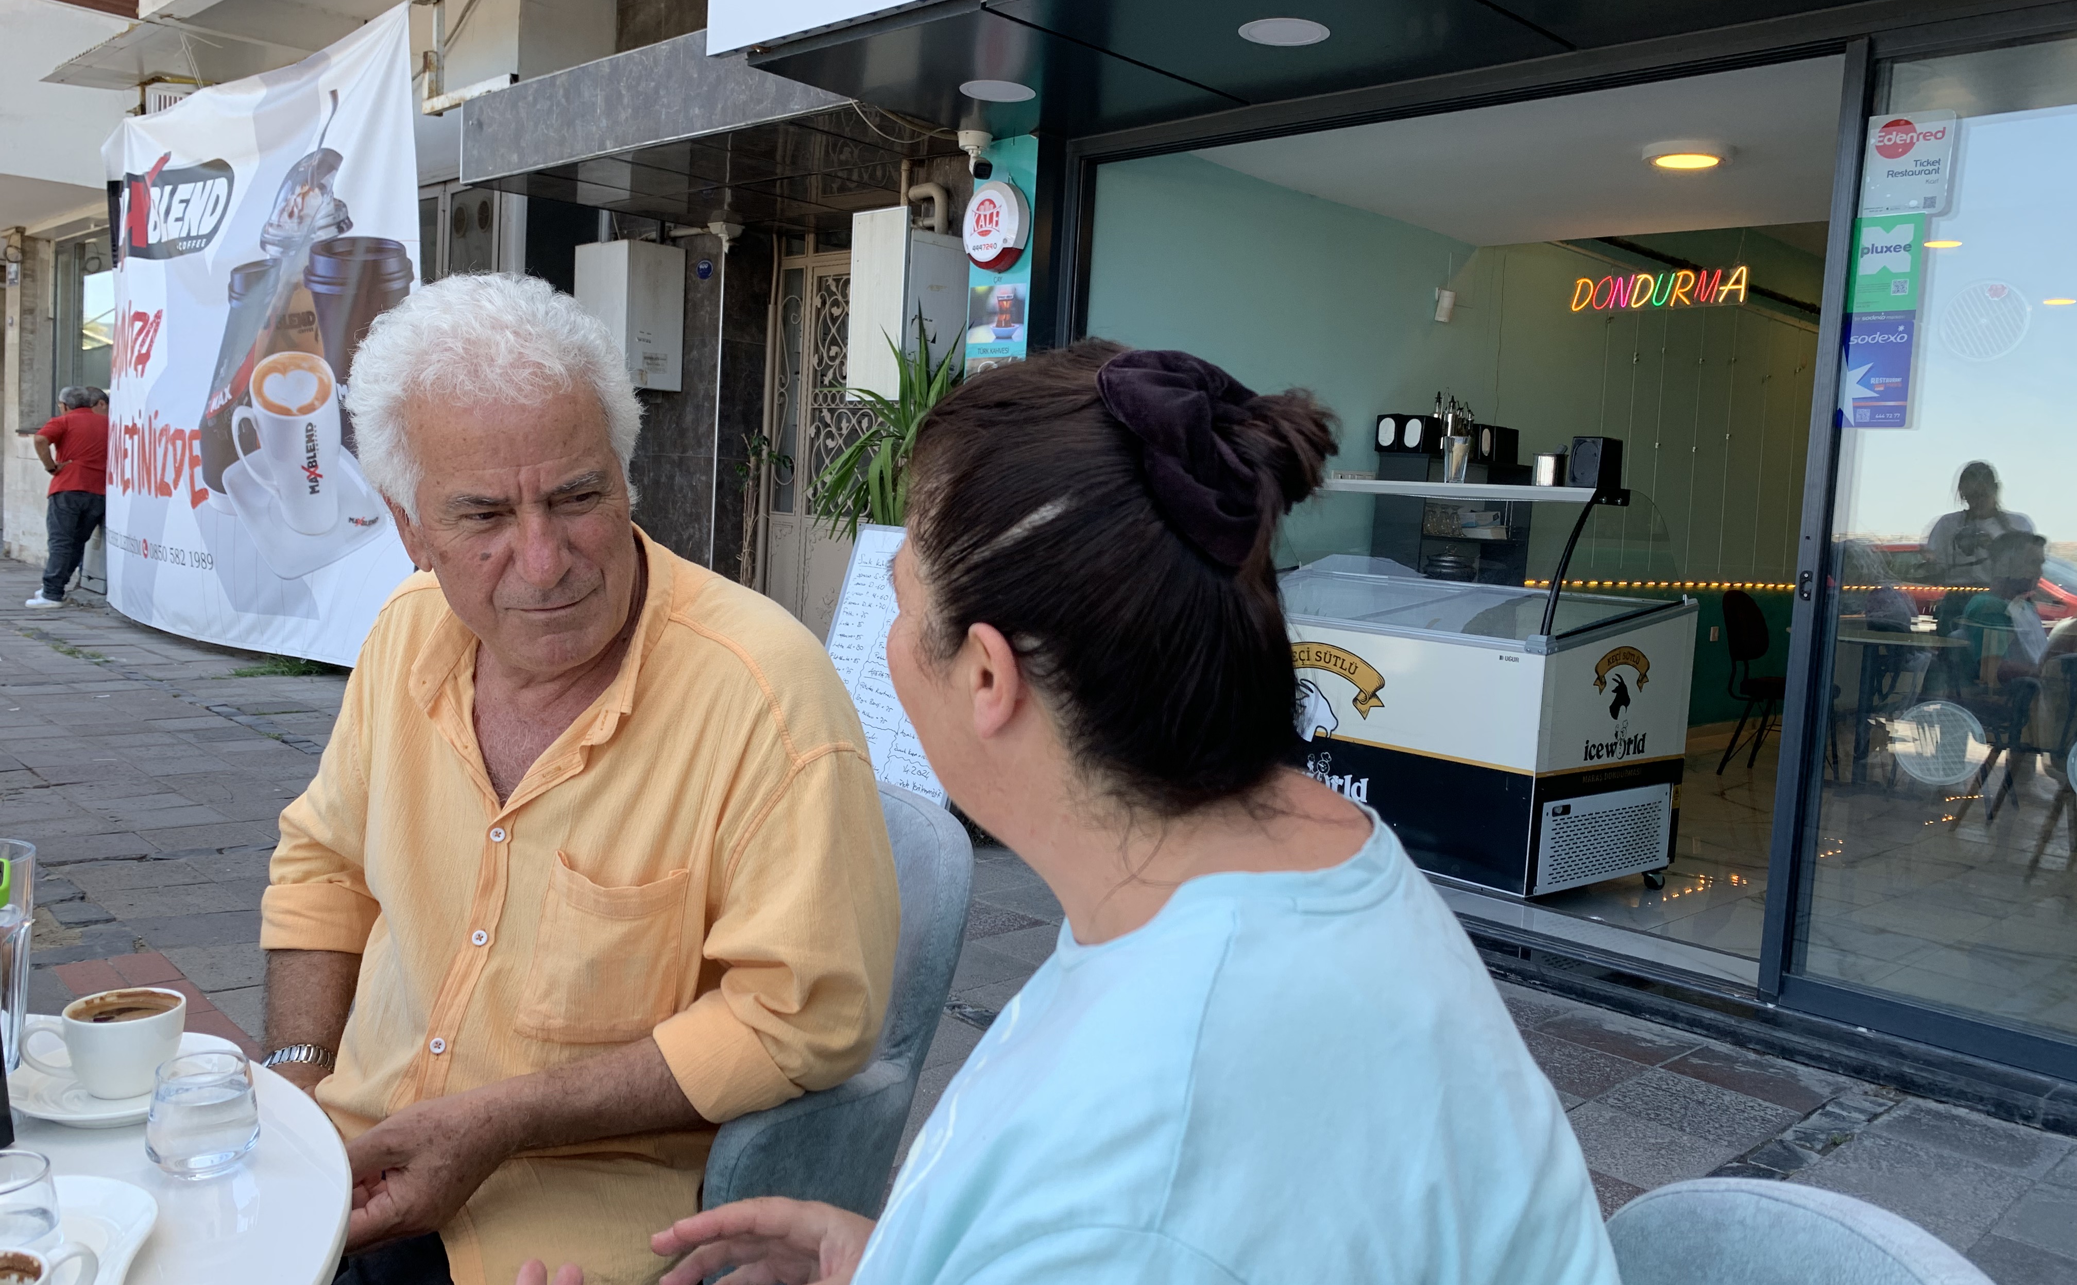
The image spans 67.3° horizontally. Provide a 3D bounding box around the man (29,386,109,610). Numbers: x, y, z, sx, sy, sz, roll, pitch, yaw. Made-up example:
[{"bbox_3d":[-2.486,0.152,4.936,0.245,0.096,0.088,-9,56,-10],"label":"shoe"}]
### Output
[{"bbox_3d":[-7.426,-1.129,12.049,0.480,1.690,0.630,6,6,28],"label":"man"}]

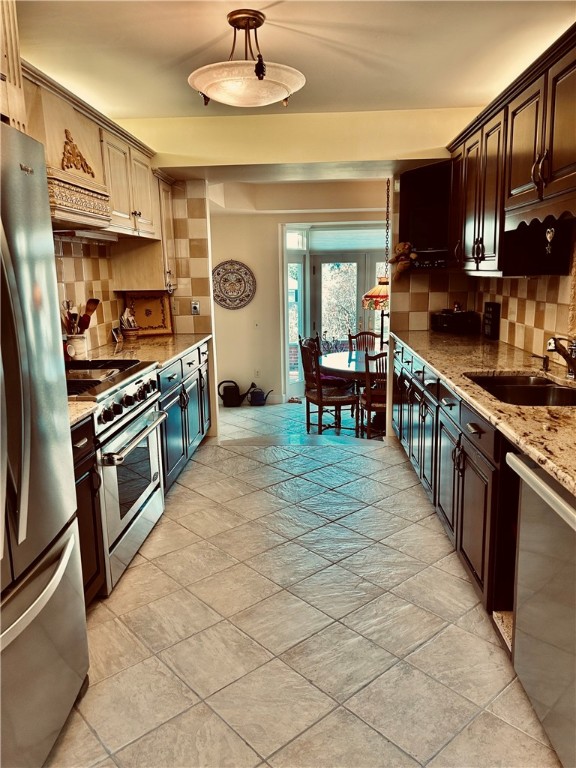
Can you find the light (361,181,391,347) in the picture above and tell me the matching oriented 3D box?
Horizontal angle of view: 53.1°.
[{"bbox_3d":[1.064,-1.459,6.138,0.530,1.470,0.530,-1,11,3],"label":"light"}]

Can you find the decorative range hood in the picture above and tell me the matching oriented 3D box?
[{"bbox_3d":[-1.208,-1.034,2.716,0.480,0.540,0.880,-1,11,3],"label":"decorative range hood"}]

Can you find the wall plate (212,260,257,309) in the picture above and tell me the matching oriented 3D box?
[{"bbox_3d":[-0.696,-1.263,7.359,0.620,0.620,0.040,-4,11,-13],"label":"wall plate"}]

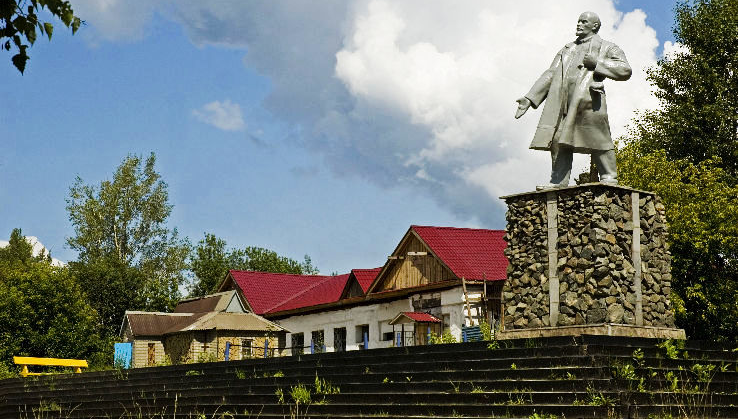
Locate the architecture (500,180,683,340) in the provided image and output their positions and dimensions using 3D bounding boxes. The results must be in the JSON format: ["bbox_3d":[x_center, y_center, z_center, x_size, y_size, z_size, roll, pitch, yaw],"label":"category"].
[{"bbox_3d":[3.210,0.899,22.082,1.930,2.140,1.930,-8,-11,44],"label":"architecture"}]

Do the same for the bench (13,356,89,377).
[{"bbox_3d":[-8.455,4.314,40.792,2.150,0.800,0.600,7,-10,-42],"label":"bench"}]

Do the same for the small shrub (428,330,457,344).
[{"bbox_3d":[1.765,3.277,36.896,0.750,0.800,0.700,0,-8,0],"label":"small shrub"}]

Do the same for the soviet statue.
[{"bbox_3d":[2.985,-1.526,22.211,1.500,2.680,1.050,-6,-10,38],"label":"soviet statue"}]

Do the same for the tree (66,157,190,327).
[{"bbox_3d":[-13.151,3.809,83.251,6.700,13.400,6.300,0,-8,0],"label":"tree"}]

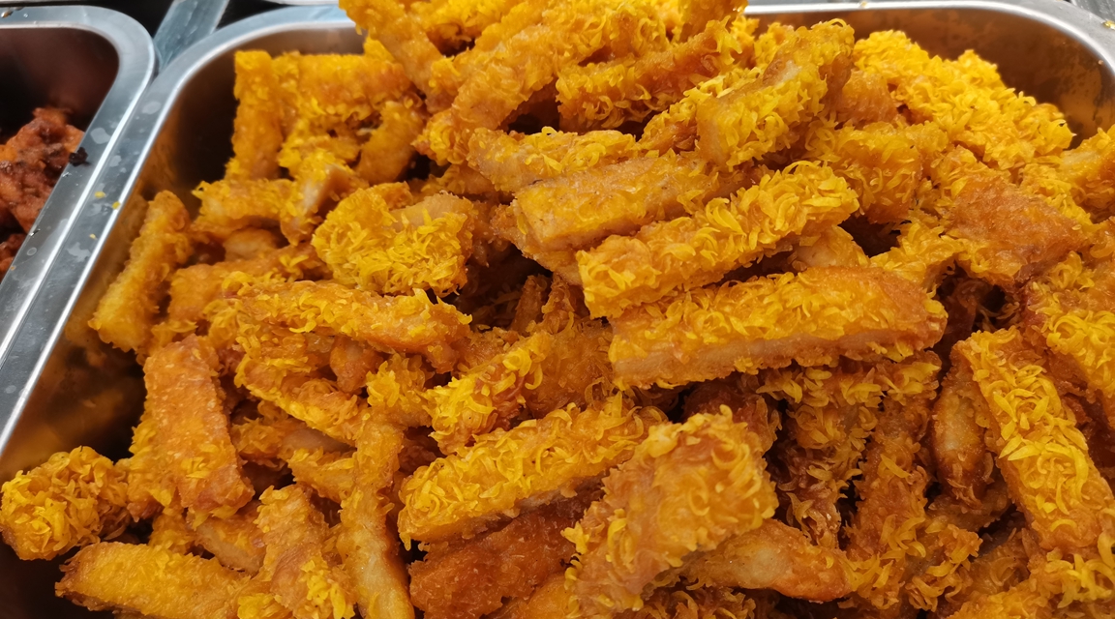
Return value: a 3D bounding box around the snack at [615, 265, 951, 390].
[{"bbox_3d":[0.060,0.004,0.232,0.085,0.016,0.021,-6,54,2],"label":"snack"}]

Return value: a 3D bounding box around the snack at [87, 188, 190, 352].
[{"bbox_3d":[-0.168,-0.017,0.339,0.016,0.016,0.061,7,62,11],"label":"snack"}]

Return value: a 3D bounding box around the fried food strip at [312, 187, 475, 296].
[{"bbox_3d":[-0.055,-0.023,0.281,0.047,0.022,0.026,5,75,10],"label":"fried food strip"}]

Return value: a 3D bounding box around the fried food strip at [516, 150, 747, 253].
[{"bbox_3d":[0.024,-0.036,0.282,0.075,0.016,0.020,-9,55,8],"label":"fried food strip"}]

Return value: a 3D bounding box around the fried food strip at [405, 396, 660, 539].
[{"bbox_3d":[-0.005,0.043,0.228,0.069,0.017,0.021,-15,54,-4],"label":"fried food strip"}]

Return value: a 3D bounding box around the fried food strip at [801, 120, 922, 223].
[{"bbox_3d":[0.091,-0.042,0.258,0.036,0.023,0.022,1,74,-2],"label":"fried food strip"}]

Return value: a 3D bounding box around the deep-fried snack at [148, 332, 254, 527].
[{"bbox_3d":[-0.114,0.037,0.267,0.021,0.015,0.053,-17,74,-5],"label":"deep-fried snack"}]

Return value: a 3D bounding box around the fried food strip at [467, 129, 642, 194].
[{"bbox_3d":[0.000,-0.046,0.258,0.053,0.016,0.019,4,55,15],"label":"fried food strip"}]

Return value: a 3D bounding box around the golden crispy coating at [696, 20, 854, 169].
[{"bbox_3d":[0.077,-0.075,0.292,0.055,0.017,0.018,-34,58,-3],"label":"golden crispy coating"}]

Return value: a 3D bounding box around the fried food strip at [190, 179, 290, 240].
[{"bbox_3d":[-0.130,-0.041,0.350,0.045,0.014,0.017,5,57,13],"label":"fried food strip"}]

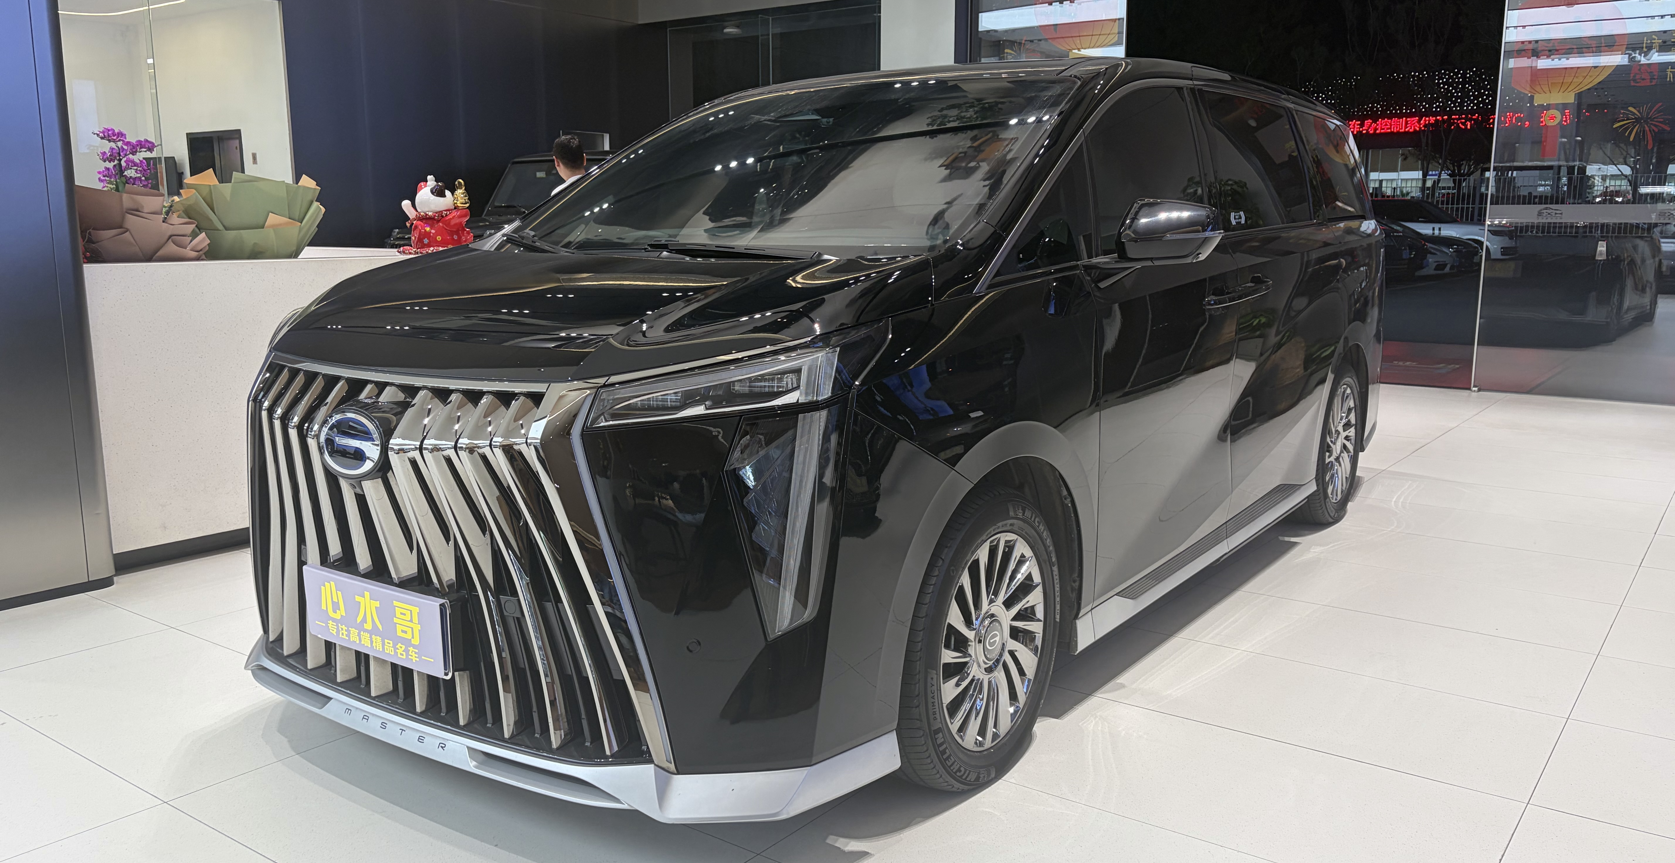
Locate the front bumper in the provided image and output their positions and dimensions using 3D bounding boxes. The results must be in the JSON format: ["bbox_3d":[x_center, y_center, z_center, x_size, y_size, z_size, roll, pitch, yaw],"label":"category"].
[{"bbox_3d":[-0.788,0.593,2.867,1.870,0.140,0.560,7,12,35],"label":"front bumper"}]

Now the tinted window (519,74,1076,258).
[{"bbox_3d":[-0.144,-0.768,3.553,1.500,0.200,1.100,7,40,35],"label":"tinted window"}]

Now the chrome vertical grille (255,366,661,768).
[{"bbox_3d":[-0.917,0.232,2.623,1.340,0.740,0.200,7,12,35],"label":"chrome vertical grille"}]

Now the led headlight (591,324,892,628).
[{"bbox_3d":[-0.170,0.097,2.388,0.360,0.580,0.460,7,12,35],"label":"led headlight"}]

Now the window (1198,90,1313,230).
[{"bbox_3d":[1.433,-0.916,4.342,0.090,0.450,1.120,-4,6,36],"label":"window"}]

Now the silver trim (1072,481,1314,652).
[{"bbox_3d":[1.213,0.358,4.138,0.130,0.120,2.200,7,12,35],"label":"silver trim"}]

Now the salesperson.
[{"bbox_3d":[-1.489,-0.795,7.147,0.480,1.733,0.300,-4,10,-19],"label":"salesperson"}]

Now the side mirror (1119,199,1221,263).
[{"bbox_3d":[0.828,-0.496,3.129,0.240,0.160,0.200,7,12,35],"label":"side mirror"}]

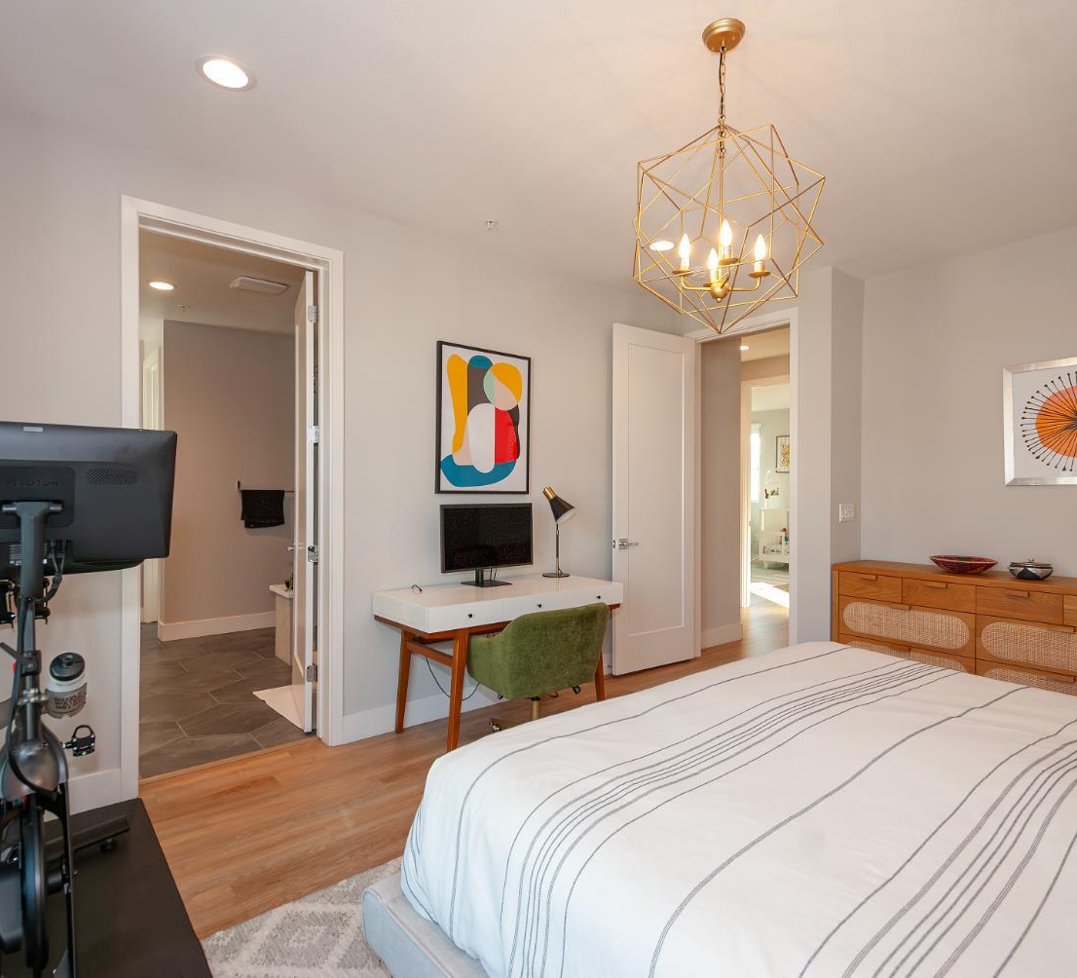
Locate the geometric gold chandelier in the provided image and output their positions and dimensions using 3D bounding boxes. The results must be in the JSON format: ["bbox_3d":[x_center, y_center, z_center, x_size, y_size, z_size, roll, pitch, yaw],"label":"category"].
[{"bbox_3d":[0.567,-0.952,1.872,0.590,0.944,0.590,0,0,-40],"label":"geometric gold chandelier"}]

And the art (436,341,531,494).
[{"bbox_3d":[-0.316,-0.397,3.647,0.657,0.858,0.030,0,0,-40],"label":"art"}]

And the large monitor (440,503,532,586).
[{"bbox_3d":[-0.290,0.315,3.482,0.634,0.454,0.200,0,0,-40],"label":"large monitor"}]

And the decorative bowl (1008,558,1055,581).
[{"bbox_3d":[2.615,0.426,3.236,0.190,0.105,0.190,0,0,-40],"label":"decorative bowl"}]

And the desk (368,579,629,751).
[{"bbox_3d":[-0.187,0.922,3.347,1.225,0.760,0.562,0,0,-38],"label":"desk"}]

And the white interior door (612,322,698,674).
[{"bbox_3d":[0.857,0.074,4.468,0.813,2.438,0.045,0,0,-33],"label":"white interior door"}]

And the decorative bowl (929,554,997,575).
[{"bbox_3d":[2.435,0.442,3.488,0.320,0.075,0.320,0,0,-40],"label":"decorative bowl"}]

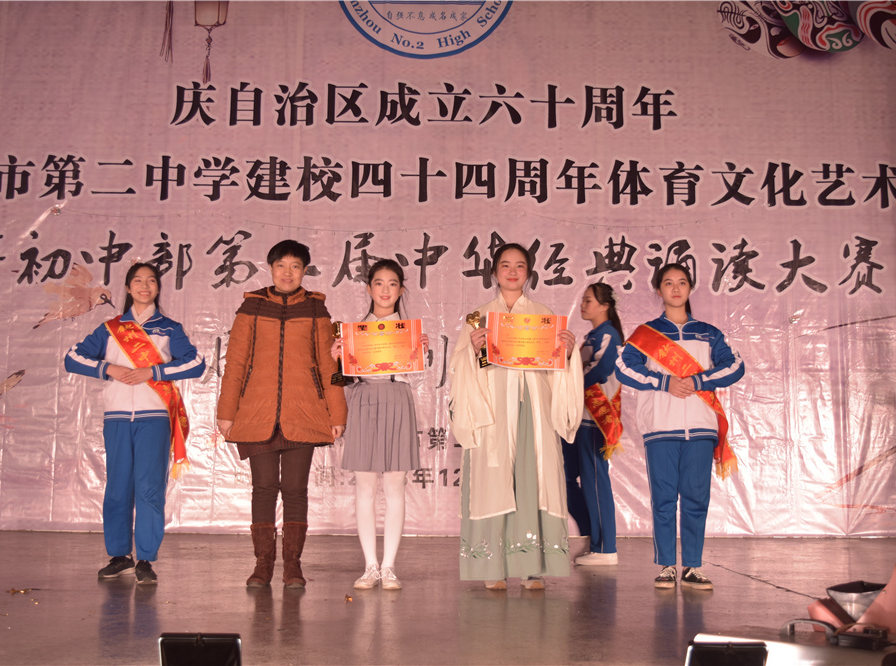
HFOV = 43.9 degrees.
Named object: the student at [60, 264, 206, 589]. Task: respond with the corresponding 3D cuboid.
[{"bbox_3d":[-1.562,0.424,5.532,0.690,1.575,0.400,1,-6,-8],"label":"student"}]

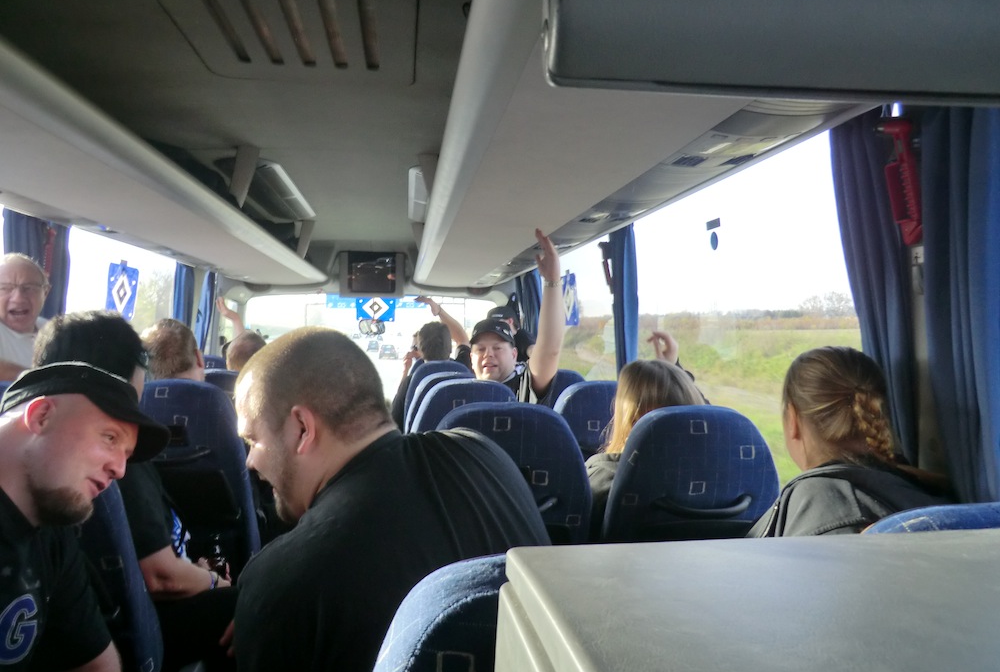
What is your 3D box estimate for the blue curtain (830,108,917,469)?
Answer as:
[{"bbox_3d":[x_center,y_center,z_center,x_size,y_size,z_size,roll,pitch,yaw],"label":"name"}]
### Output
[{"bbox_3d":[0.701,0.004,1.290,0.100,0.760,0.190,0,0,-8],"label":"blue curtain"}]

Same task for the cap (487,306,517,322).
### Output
[{"bbox_3d":[-0.003,-0.126,4.150,0.180,0.130,0.260,1,0,40],"label":"cap"}]

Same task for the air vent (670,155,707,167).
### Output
[{"bbox_3d":[0.421,-0.390,1.550,0.055,0.018,0.065,0,0,-8],"label":"air vent"}]

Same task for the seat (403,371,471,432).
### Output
[{"bbox_3d":[-0.257,0.717,3.559,0.450,1.100,0.670,1,0,-8],"label":"seat"}]

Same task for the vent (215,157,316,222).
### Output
[{"bbox_3d":[-1.016,-0.628,3.110,0.220,0.100,1.120,1,0,-8],"label":"vent"}]

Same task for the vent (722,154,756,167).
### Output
[{"bbox_3d":[0.533,-0.392,1.550,0.060,0.020,0.068,0,0,-8],"label":"vent"}]

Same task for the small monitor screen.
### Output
[{"bbox_3d":[-0.945,-0.460,5.100,0.355,0.305,0.060,0,8,-8],"label":"small monitor screen"}]

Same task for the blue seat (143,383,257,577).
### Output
[{"bbox_3d":[-1.001,0.678,2.349,0.450,1.100,0.670,1,0,-8],"label":"blue seat"}]

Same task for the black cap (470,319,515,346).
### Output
[{"bbox_3d":[-0.030,-0.012,2.780,0.185,0.130,0.260,0,-9,9],"label":"black cap"}]

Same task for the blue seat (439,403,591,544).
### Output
[{"bbox_3d":[-0.018,0.715,2.009,0.450,1.100,0.670,1,0,-8],"label":"blue seat"}]

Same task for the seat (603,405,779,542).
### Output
[{"bbox_3d":[0.438,0.709,2.070,0.450,1.070,0.700,0,0,-8],"label":"seat"}]

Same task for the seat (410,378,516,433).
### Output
[{"bbox_3d":[-0.141,0.709,2.839,0.450,1.100,0.670,1,0,-8],"label":"seat"}]

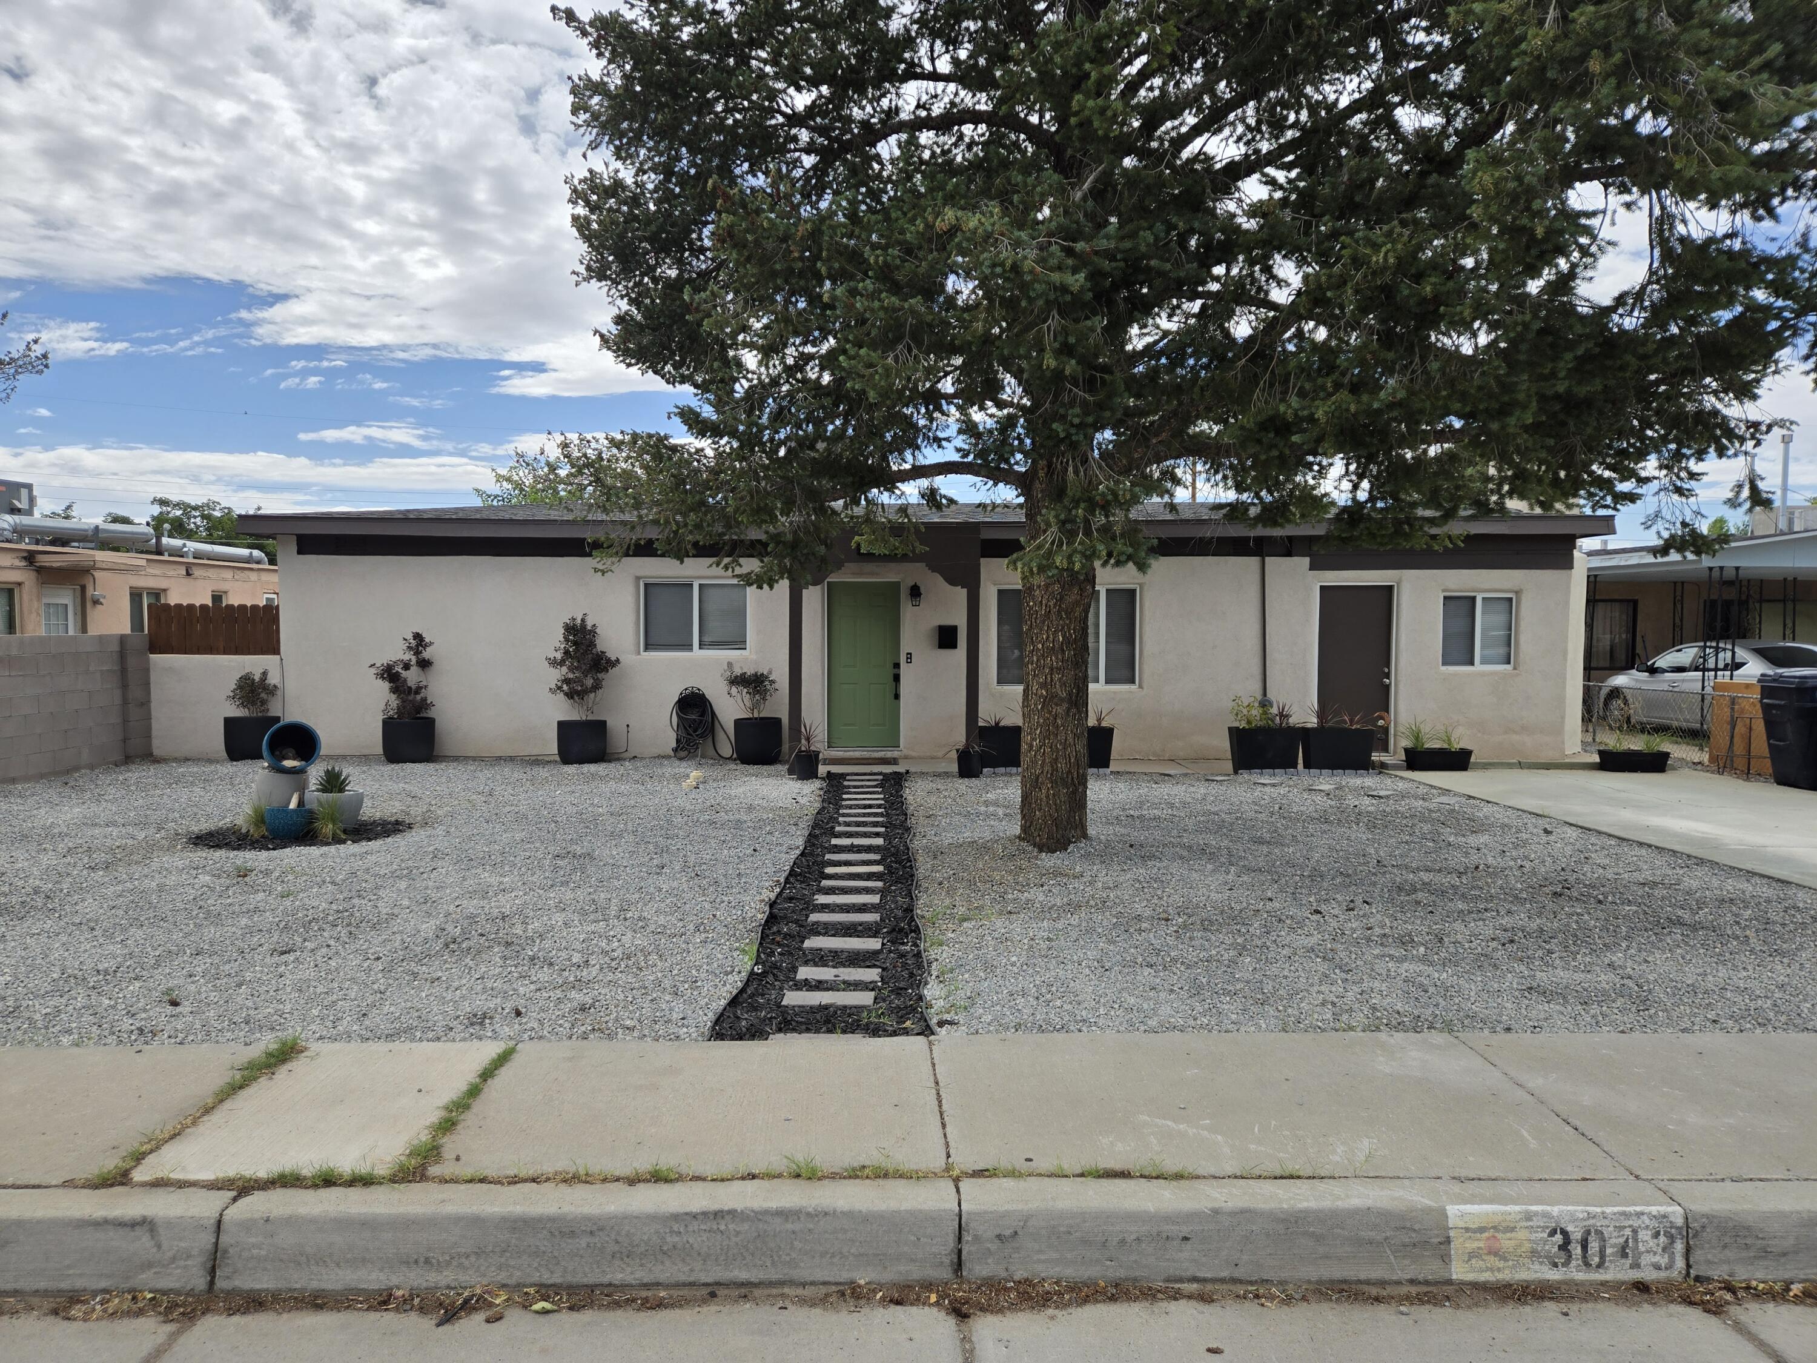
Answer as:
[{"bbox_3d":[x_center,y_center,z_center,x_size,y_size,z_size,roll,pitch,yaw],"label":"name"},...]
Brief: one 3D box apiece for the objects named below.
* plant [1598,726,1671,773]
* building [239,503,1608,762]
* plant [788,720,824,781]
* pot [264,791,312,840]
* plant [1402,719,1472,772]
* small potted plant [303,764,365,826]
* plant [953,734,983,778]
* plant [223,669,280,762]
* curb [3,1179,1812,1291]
[{"bbox_3d":[8.231,0.762,13.700,0.700,0.530,0.300,0,3,-1],"label":"plant"},{"bbox_3d":[0.250,-0.798,17.200,15.600,3.200,7.400,0,3,-1],"label":"building"},{"bbox_3d":[-1.079,0.704,12.750,0.360,0.630,0.360,0,3,-1],"label":"plant"},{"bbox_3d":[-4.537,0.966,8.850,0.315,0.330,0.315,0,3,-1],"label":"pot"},{"bbox_3d":[6.030,0.725,13.750,0.720,0.600,0.300,0,3,-1],"label":"plant"},{"bbox_3d":[-4.429,0.881,9.300,0.420,0.480,0.420,0,3,-1],"label":"small potted plant"},{"bbox_3d":[0.632,0.777,12.800,0.340,0.480,0.340,0,3,-1],"label":"plant"},{"bbox_3d":[-7.608,0.389,14.000,0.600,1.070,0.580,0,3,-1],"label":"plant"},{"bbox_3d":[0.002,1.432,3.170,4.800,0.200,0.180,0,3,-1],"label":"curb"}]

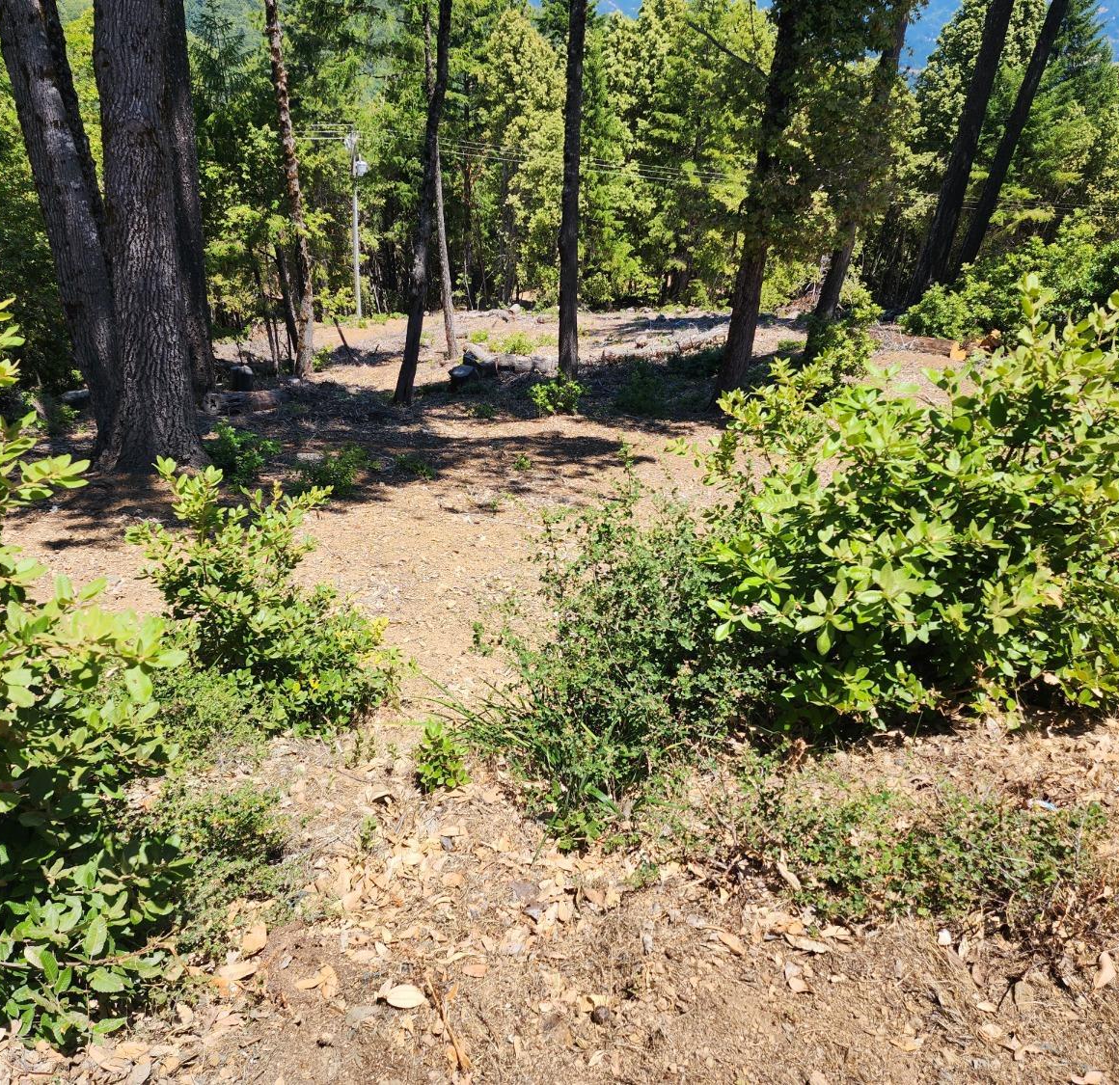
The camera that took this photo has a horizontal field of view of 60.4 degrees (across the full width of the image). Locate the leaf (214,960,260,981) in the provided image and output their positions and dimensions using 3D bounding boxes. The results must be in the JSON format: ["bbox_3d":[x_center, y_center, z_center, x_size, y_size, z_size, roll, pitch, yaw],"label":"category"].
[{"bbox_3d":[-0.698,0.926,2.080,0.088,0.018,0.040,-10,24,-28],"label":"leaf"}]

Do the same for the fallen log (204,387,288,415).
[{"bbox_3d":[-3.320,-1.594,10.584,0.240,0.240,1.200,18,22,30],"label":"fallen log"}]

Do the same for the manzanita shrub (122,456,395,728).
[{"bbox_3d":[-1.040,0.152,3.450,0.850,0.830,0.700,-6,22,-17],"label":"manzanita shrub"}]

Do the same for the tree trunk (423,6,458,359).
[{"bbox_3d":[-2.042,-6.086,16.234,0.240,6.005,0.240,-1,25,2],"label":"tree trunk"}]

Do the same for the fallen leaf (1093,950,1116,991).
[{"bbox_3d":[1.179,0.926,2.080,0.045,0.022,0.085,16,26,34],"label":"fallen leaf"}]

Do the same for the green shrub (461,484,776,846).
[{"bbox_3d":[0.138,0.311,2.450,0.765,0.891,0.650,3,25,0],"label":"green shrub"}]

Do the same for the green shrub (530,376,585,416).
[{"bbox_3d":[-0.024,-1.576,10.300,0.590,0.367,0.531,3,25,0],"label":"green shrub"}]

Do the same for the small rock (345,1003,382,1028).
[{"bbox_3d":[-0.381,0.920,1.870,0.068,0.022,0.048,3,25,0],"label":"small rock"}]

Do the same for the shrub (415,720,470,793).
[{"bbox_3d":[-0.295,0.541,2.430,0.133,0.179,0.127,3,25,0],"label":"shrub"}]

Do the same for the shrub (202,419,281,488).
[{"bbox_3d":[-2.610,-0.738,7.900,0.580,0.420,0.500,-6,22,-18],"label":"shrub"}]

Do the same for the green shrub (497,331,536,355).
[{"bbox_3d":[-1.022,-4.777,23.000,0.880,0.500,0.750,1,21,0],"label":"green shrub"}]

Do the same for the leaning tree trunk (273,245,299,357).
[{"bbox_3d":[-4.705,-4.138,16.582,0.220,1.931,0.220,-8,27,-14],"label":"leaning tree trunk"}]

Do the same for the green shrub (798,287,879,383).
[{"bbox_3d":[3.931,-2.924,13.500,1.043,1.272,0.939,3,25,0],"label":"green shrub"}]

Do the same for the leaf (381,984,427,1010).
[{"bbox_3d":[-0.325,0.955,2.020,0.090,0.020,0.052,1,21,0],"label":"leaf"}]

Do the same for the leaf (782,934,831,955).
[{"bbox_3d":[0.520,0.843,2.020,0.095,0.018,0.035,12,26,18],"label":"leaf"}]

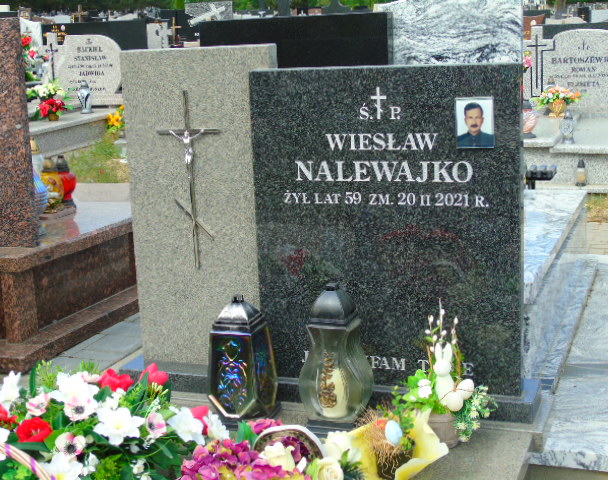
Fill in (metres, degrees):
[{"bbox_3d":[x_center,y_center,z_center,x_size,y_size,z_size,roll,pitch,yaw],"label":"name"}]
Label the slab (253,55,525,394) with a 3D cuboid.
[{"bbox_3d":[0.199,-0.023,2.423,0.658,0.777,0.048,2,11,20],"label":"slab"}]

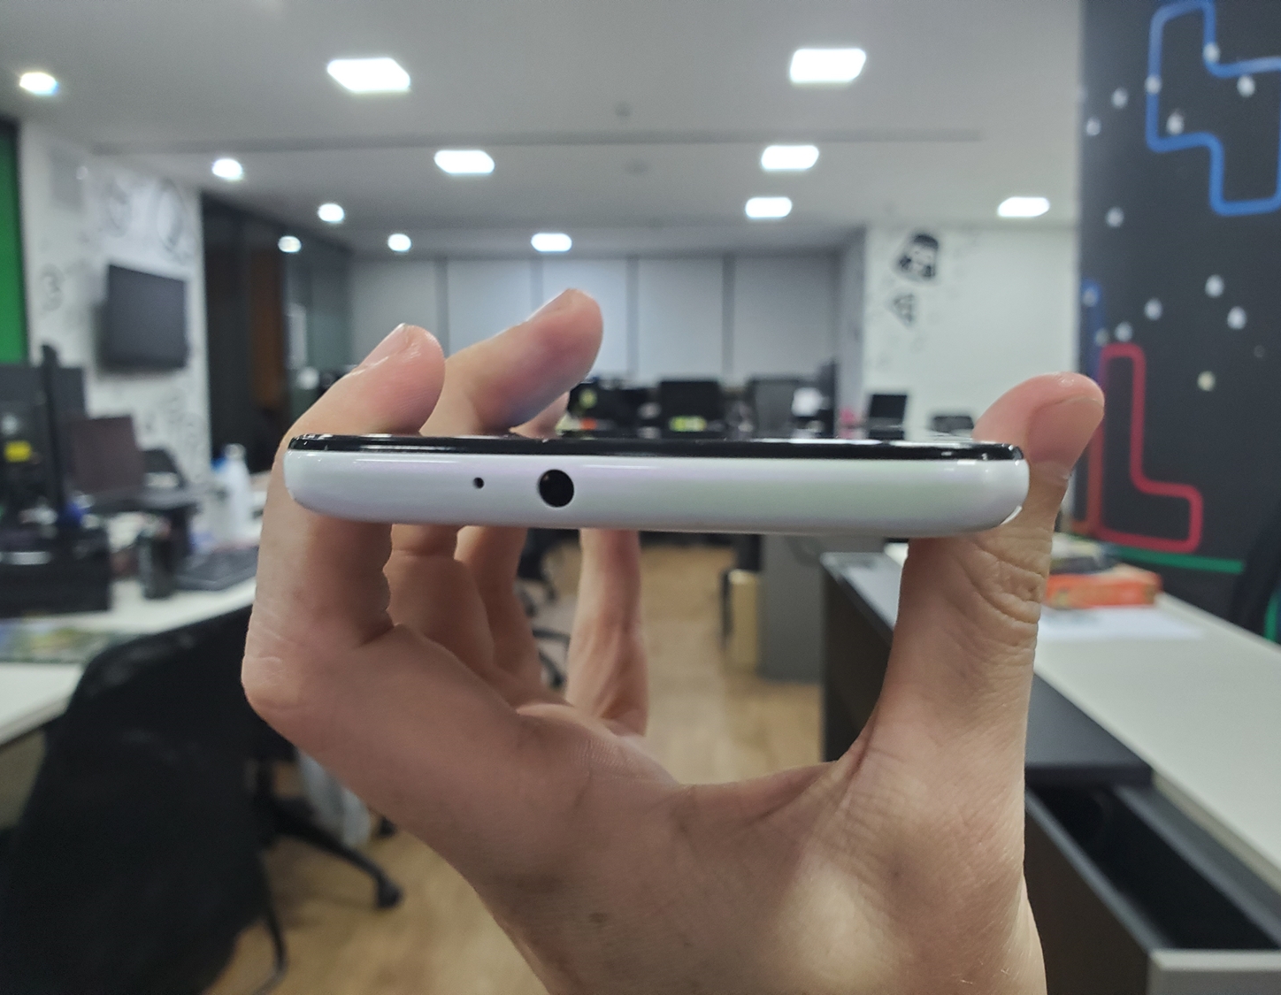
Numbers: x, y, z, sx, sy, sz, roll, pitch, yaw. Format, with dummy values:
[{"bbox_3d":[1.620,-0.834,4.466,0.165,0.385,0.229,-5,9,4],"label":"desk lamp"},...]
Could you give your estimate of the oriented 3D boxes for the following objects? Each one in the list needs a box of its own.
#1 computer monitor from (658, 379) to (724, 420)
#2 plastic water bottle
[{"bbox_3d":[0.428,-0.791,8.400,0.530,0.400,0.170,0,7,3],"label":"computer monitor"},{"bbox_3d":[-1.259,-0.018,3.100,0.100,0.290,0.100,0,7,3],"label":"plastic water bottle"}]

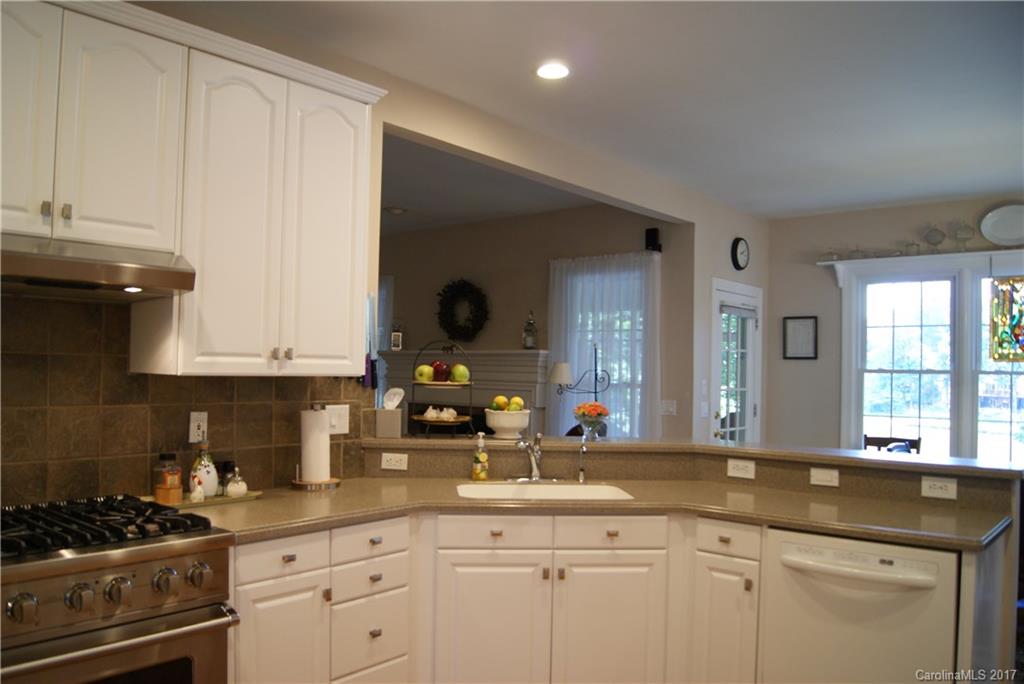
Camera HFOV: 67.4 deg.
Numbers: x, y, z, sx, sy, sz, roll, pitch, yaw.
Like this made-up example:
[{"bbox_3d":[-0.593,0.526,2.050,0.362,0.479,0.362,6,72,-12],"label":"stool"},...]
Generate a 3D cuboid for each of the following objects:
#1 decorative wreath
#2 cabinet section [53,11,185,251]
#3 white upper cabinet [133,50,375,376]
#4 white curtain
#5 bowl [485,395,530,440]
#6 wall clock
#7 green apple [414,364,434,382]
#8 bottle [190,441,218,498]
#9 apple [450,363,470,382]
[{"bbox_3d":[-0.465,-0.292,7.282,0.590,0.590,0.100,-1,-3,42],"label":"decorative wreath"},{"bbox_3d":[-1.287,-0.614,2.418,0.315,0.659,0.365,0,-2,41],"label":"cabinet section"},{"bbox_3d":[-0.948,-0.429,2.907,0.325,1.104,0.755,-1,-3,42],"label":"white upper cabinet"},{"bbox_3d":[0.715,0.467,6.179,1.040,2.325,0.100,-1,-3,42],"label":"white curtain"},{"bbox_3d":[-0.022,0.363,3.700,0.213,0.205,0.213,1,-2,0],"label":"bowl"},{"bbox_3d":[1.883,-0.719,6.313,0.042,0.265,0.265,-1,-3,42],"label":"wall clock"},{"bbox_3d":[-0.414,0.151,3.660,0.086,0.084,0.086,1,-2,0],"label":"green apple"},{"bbox_3d":[-1.126,0.456,2.812,0.094,0.222,0.094,2,-3,-30],"label":"bottle"},{"bbox_3d":[-0.245,0.150,3.670,0.086,0.084,0.086,1,-2,-3],"label":"apple"}]

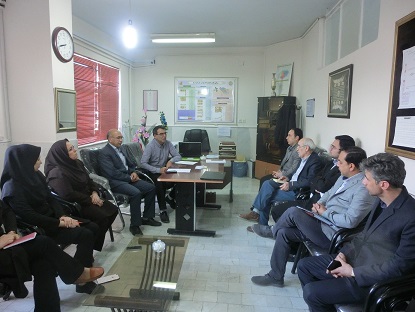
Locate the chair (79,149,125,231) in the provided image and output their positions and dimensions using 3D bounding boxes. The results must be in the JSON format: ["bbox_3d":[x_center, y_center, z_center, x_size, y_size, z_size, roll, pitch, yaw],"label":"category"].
[{"bbox_3d":[-1.324,0.413,3.905,0.620,1.020,0.580,2,8,8],"label":"chair"}]

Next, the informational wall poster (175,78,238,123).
[{"bbox_3d":[-0.039,-1.304,6.860,1.502,1.079,0.030,1,9,4],"label":"informational wall poster"}]

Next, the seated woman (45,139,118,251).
[{"bbox_3d":[-1.275,0.425,3.093,0.780,1.220,0.560,2,8,8],"label":"seated woman"}]

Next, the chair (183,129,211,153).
[{"bbox_3d":[-0.238,0.053,5.978,0.640,1.200,0.660,1,8,4],"label":"chair"}]

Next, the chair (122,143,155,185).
[{"bbox_3d":[-1.036,0.361,4.627,0.630,0.990,0.570,6,10,32],"label":"chair"}]

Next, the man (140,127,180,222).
[{"bbox_3d":[-0.676,0.227,4.193,0.730,1.330,0.570,7,10,40],"label":"man"}]

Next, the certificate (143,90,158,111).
[{"bbox_3d":[-1.370,-1.331,6.963,0.372,0.495,0.020,1,9,4],"label":"certificate"}]

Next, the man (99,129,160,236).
[{"bbox_3d":[-1.052,0.293,3.746,0.850,1.310,0.580,3,8,16],"label":"man"}]

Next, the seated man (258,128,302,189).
[{"bbox_3d":[1.114,0.234,4.399,0.770,1.310,0.550,0,8,-4],"label":"seated man"}]

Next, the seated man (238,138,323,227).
[{"bbox_3d":[1.008,0.372,3.904,1.040,1.240,0.580,2,9,5],"label":"seated man"}]

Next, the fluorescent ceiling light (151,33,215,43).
[{"bbox_3d":[-0.486,-2.270,5.518,1.240,0.110,0.190,1,8,4],"label":"fluorescent ceiling light"}]

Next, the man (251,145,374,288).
[{"bbox_3d":[0.932,0.546,2.648,1.030,1.270,0.570,2,9,6],"label":"man"}]

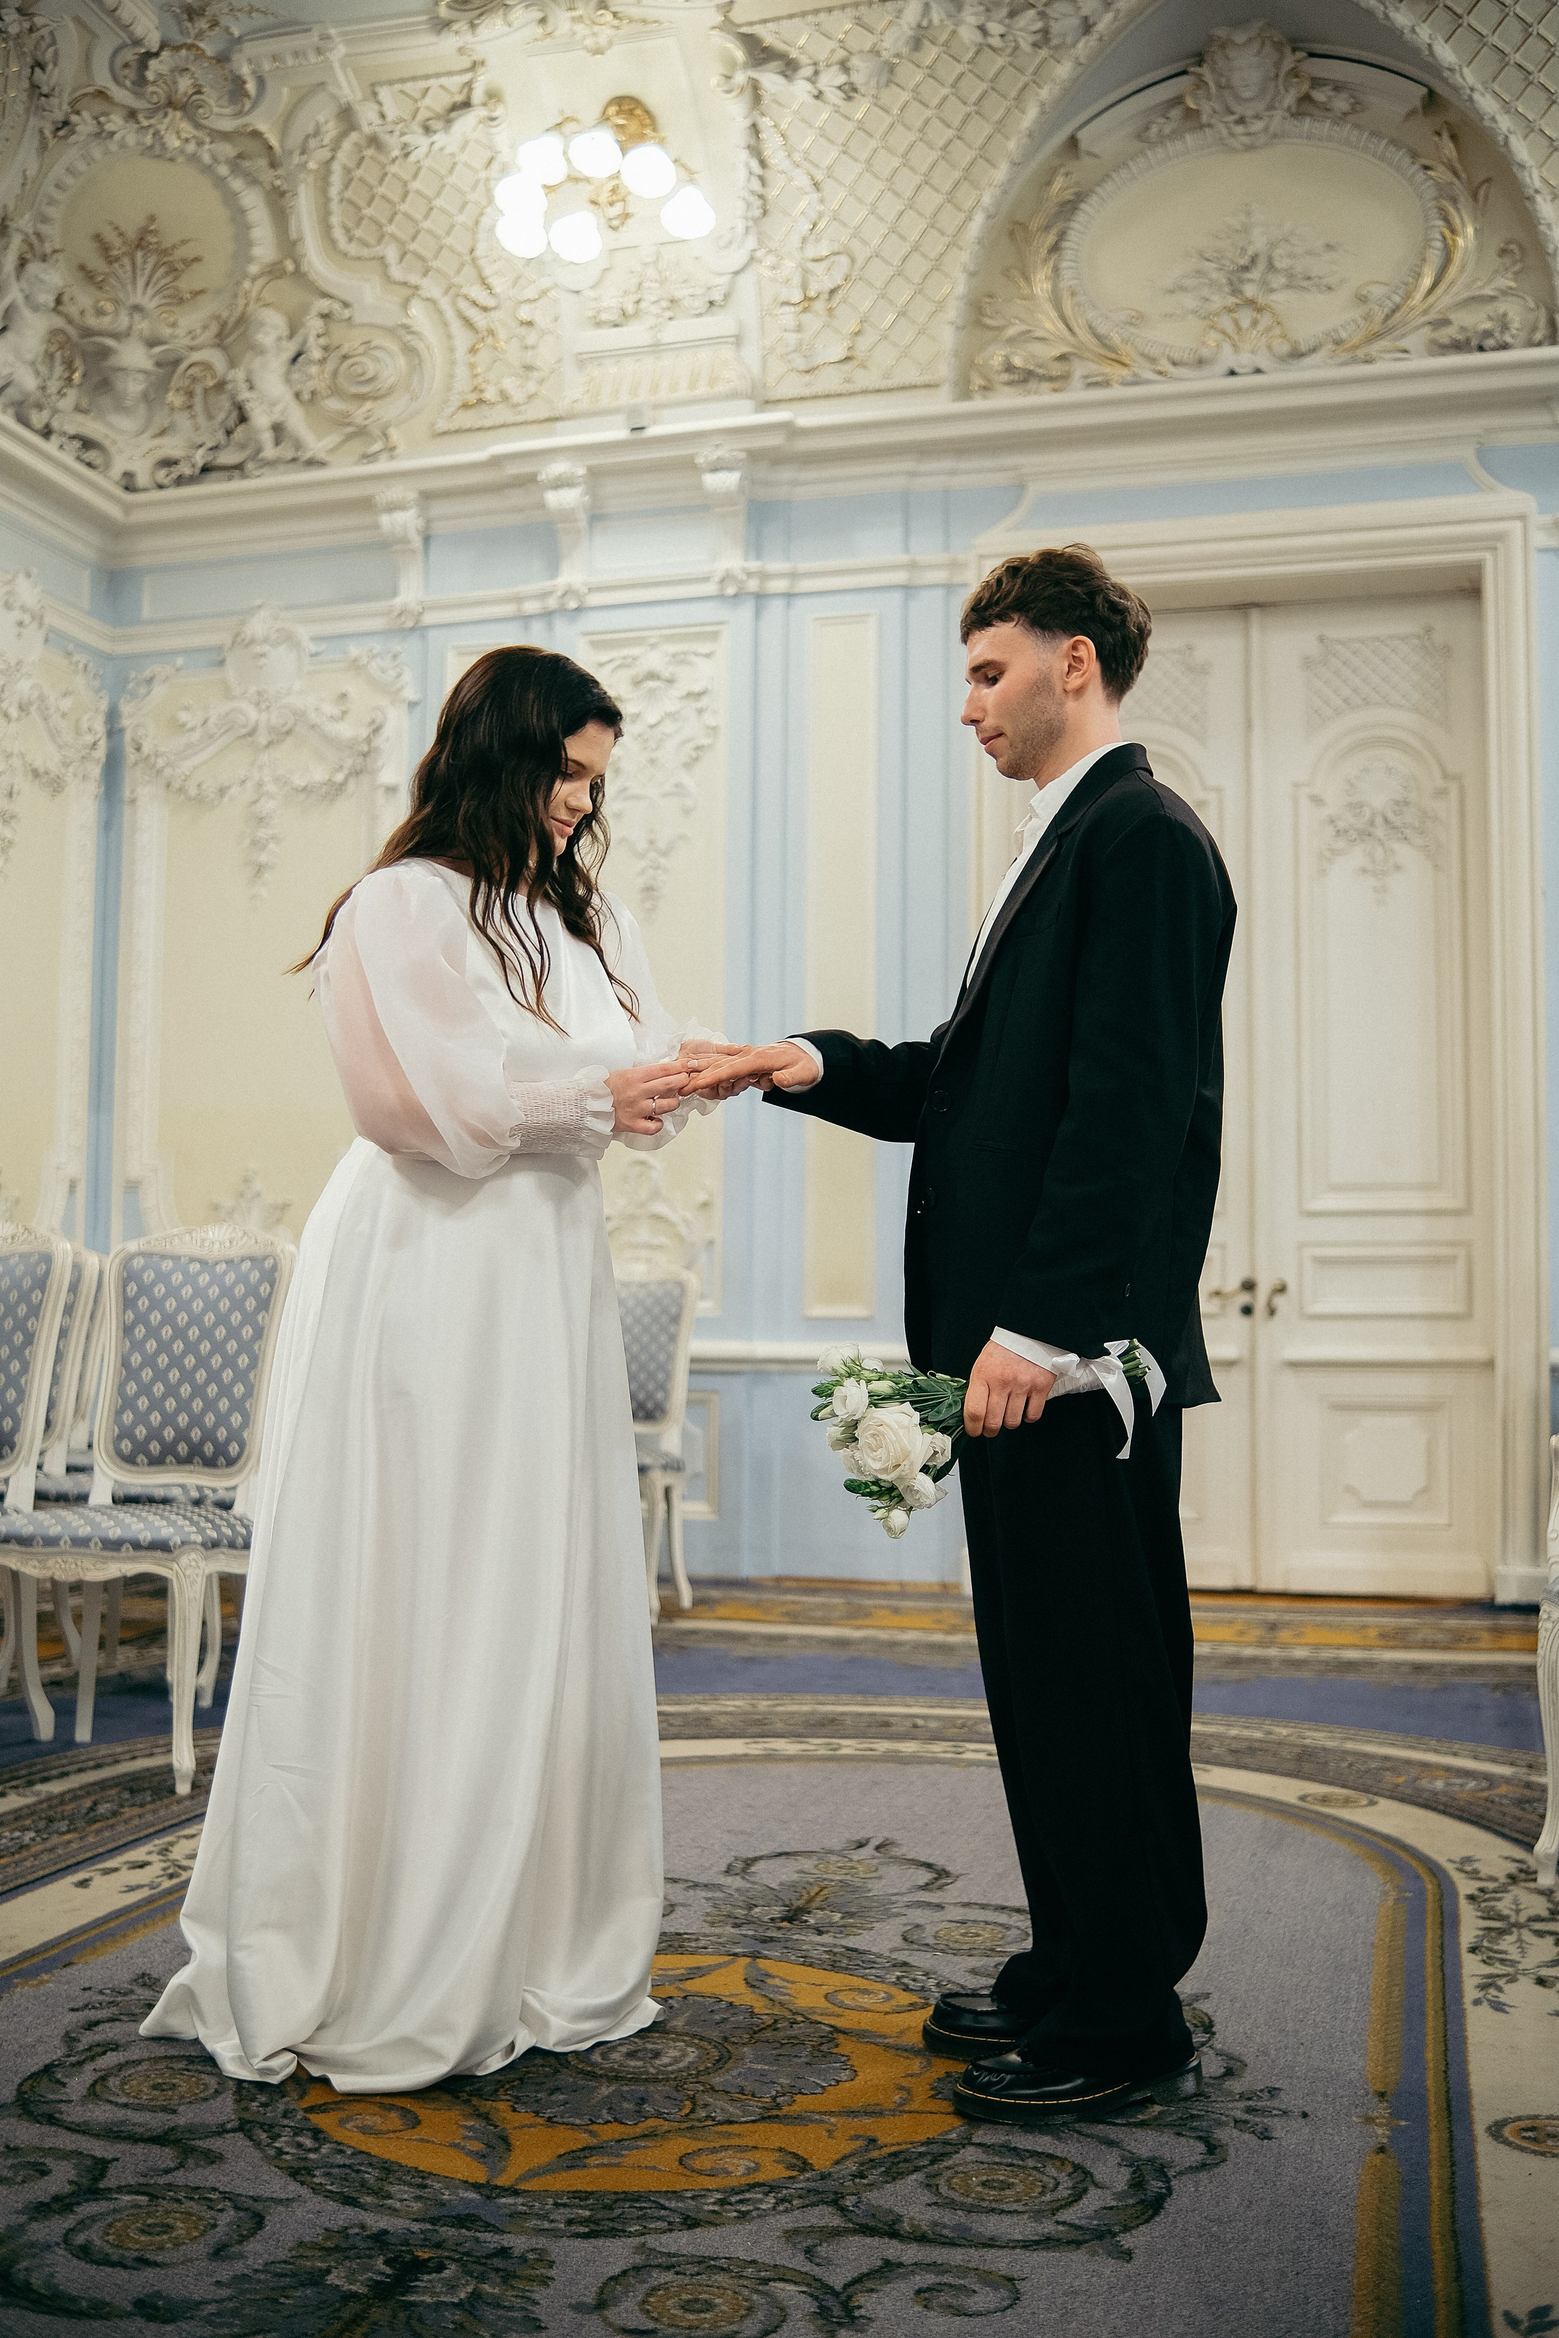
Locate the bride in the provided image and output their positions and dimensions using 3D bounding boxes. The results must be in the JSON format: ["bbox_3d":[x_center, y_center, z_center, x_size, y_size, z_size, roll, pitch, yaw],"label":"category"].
[{"bbox_3d":[-0.422,0.192,2.823,0.650,1.710,0.600,-3,-5,38],"label":"bride"}]

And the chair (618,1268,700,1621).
[{"bbox_3d":[-0.545,0.832,7.038,0.520,1.060,0.580,-1,-4,16],"label":"chair"}]

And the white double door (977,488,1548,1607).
[{"bbox_3d":[1.633,-0.423,7.832,1.898,3.720,0.220,-1,-4,16],"label":"white double door"}]

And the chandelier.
[{"bbox_3d":[-0.579,-3.418,7.607,0.730,0.600,0.730,1,-4,0],"label":"chandelier"}]

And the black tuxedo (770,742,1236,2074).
[{"bbox_3d":[0.264,0.253,2.689,0.560,1.530,0.530,1,-4,-10],"label":"black tuxedo"}]

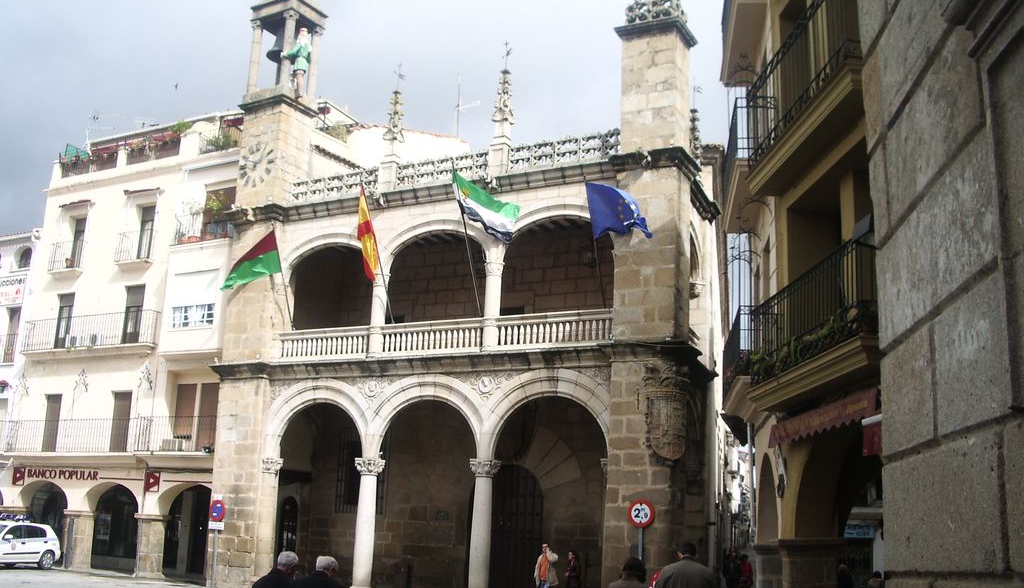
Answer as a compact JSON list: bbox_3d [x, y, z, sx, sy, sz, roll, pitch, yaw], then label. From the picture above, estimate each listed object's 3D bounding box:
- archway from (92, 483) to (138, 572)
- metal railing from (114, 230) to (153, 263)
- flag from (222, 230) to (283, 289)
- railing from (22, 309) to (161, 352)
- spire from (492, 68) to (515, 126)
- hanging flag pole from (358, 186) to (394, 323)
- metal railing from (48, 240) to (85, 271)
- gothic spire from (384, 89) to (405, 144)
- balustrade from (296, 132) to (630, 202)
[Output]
[{"bbox_3d":[-13.619,8.082,35.608,2.350,2.937,0.600,-5,-14,32],"label":"archway"},{"bbox_3d":[-12.954,-1.587,35.742,1.500,1.040,0.400,-5,-15,29],"label":"metal railing"},{"bbox_3d":[-7.867,-1.034,31.287,1.900,1.800,0.450,-2,-15,17],"label":"flag"},{"bbox_3d":[-14.635,1.368,35.941,6.650,1.100,0.400,-5,-15,29],"label":"railing"},{"bbox_3d":[-0.200,-5.494,28.987,0.500,1.700,0.500,-5,-15,29],"label":"spire"},{"bbox_3d":[-3.947,-1.134,28.938,0.630,4.126,0.450,-5,12,32],"label":"hanging flag pole"},{"bbox_3d":[-16.380,-1.373,38.066,1.500,1.000,0.360,-5,-16,29],"label":"metal railing"},{"bbox_3d":[-3.588,-5.423,31.646,0.450,1.780,0.450,-5,-16,29],"label":"gothic spire"},{"bbox_3d":[-2.075,-3.469,29.369,11.360,0.757,0.320,-5,-14,32],"label":"balustrade"}]

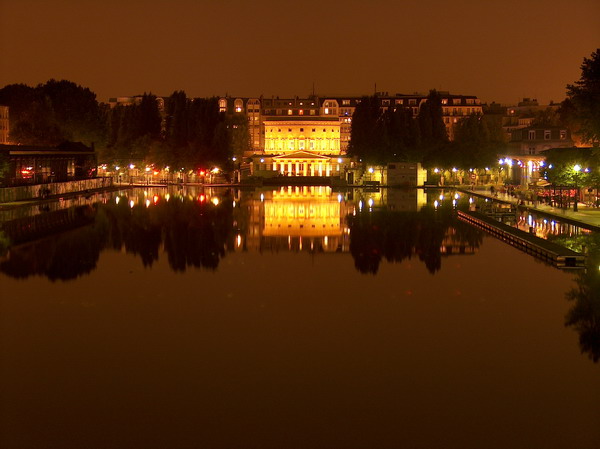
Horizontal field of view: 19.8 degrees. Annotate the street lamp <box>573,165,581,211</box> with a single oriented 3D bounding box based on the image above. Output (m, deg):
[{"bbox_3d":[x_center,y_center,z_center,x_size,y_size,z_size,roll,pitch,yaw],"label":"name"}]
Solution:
[{"bbox_3d":[35.769,-4.626,221.679,0.600,6.100,0.600,0,2,1],"label":"street lamp"}]

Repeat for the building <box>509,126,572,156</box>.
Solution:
[{"bbox_3d":[49.808,-13.347,350.944,9.860,12.830,14.000,0,2,1],"label":"building"}]

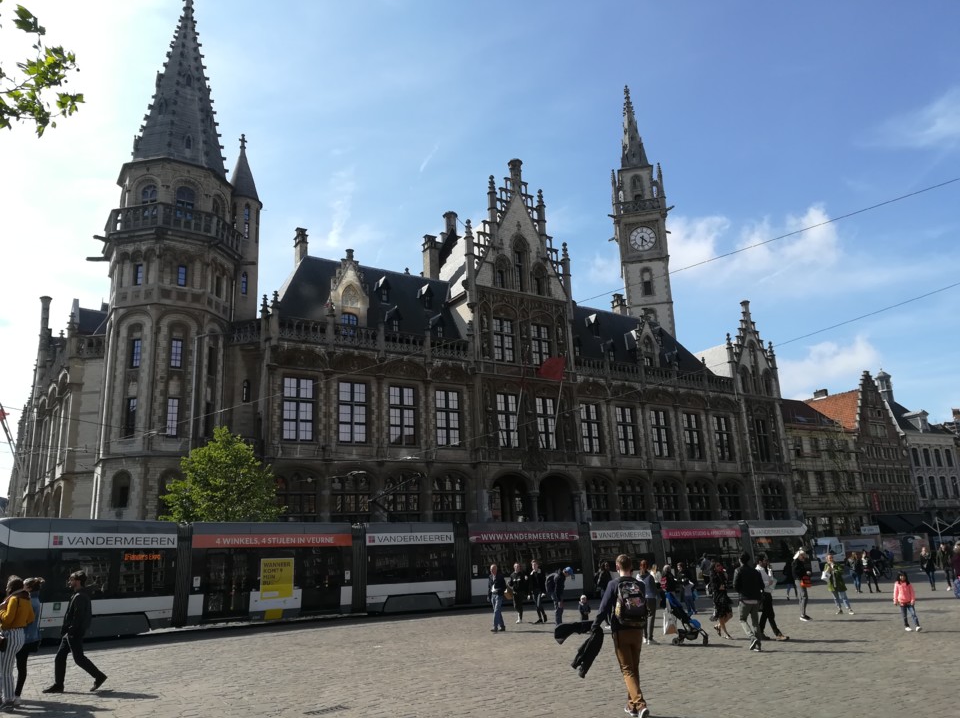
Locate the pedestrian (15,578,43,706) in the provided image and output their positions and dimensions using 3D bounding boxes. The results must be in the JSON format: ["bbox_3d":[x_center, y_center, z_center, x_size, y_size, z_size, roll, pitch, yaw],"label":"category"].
[{"bbox_3d":[-6.686,4.173,10.725,0.450,1.720,0.460,-4,-15,5],"label":"pedestrian"}]

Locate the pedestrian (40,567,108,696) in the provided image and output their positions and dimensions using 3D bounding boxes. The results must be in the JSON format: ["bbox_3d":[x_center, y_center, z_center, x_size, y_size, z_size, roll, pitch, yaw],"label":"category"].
[{"bbox_3d":[-6.203,4.206,11.173,0.820,1.770,0.520,-2,-15,-1],"label":"pedestrian"}]

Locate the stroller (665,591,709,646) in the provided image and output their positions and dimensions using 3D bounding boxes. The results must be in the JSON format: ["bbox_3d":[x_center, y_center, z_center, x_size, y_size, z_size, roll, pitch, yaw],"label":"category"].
[{"bbox_3d":[4.247,5.329,14.836,0.820,1.040,0.450,-10,-17,24],"label":"stroller"}]

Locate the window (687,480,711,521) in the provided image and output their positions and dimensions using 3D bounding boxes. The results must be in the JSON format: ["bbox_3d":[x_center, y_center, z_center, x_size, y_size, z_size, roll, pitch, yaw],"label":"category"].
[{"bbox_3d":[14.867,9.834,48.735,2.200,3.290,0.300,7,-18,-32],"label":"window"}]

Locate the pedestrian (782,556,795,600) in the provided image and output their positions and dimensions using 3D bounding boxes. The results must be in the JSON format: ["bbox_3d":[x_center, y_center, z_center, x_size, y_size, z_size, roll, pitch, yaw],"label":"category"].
[{"bbox_3d":[12.202,8.627,28.474,0.450,1.647,0.450,-5,-15,8],"label":"pedestrian"}]

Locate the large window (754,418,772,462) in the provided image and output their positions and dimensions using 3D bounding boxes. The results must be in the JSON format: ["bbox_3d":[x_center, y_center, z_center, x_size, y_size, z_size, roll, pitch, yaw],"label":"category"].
[{"bbox_3d":[25.457,7.367,64.518,1.647,3.830,0.300,7,-18,-34],"label":"large window"}]

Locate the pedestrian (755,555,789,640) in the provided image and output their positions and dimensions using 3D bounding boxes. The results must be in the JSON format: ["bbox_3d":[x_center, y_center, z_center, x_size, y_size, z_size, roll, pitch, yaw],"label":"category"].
[{"bbox_3d":[6.085,4.970,15.129,0.660,1.750,0.500,-7,-16,16],"label":"pedestrian"}]

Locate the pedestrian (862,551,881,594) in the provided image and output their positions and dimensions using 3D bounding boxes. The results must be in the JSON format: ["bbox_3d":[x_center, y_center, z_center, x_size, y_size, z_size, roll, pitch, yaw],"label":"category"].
[{"bbox_3d":[15.892,8.657,29.329,0.500,1.640,0.400,-4,-15,6],"label":"pedestrian"}]

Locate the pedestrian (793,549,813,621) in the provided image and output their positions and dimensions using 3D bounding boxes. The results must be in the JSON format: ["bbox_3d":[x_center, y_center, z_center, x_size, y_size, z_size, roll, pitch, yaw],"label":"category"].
[{"bbox_3d":[8.252,5.755,18.452,0.500,1.762,0.460,-11,-17,30],"label":"pedestrian"}]

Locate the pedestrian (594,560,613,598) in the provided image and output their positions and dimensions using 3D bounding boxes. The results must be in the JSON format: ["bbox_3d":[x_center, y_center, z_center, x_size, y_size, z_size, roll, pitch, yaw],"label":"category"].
[{"bbox_3d":[3.230,6.204,18.987,0.500,1.680,0.400,5,-17,-26],"label":"pedestrian"}]

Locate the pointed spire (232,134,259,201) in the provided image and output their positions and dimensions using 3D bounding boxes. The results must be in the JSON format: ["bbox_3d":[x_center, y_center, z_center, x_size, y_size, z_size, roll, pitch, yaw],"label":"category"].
[{"bbox_3d":[-15.329,-12.429,46.553,2.100,4.601,2.100,7,-18,-34],"label":"pointed spire"}]

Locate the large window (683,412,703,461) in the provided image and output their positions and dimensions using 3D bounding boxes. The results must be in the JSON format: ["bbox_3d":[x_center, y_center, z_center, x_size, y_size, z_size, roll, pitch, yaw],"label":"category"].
[{"bbox_3d":[14.738,5.341,50.018,1.550,3.402,0.300,7,-18,-32],"label":"large window"}]

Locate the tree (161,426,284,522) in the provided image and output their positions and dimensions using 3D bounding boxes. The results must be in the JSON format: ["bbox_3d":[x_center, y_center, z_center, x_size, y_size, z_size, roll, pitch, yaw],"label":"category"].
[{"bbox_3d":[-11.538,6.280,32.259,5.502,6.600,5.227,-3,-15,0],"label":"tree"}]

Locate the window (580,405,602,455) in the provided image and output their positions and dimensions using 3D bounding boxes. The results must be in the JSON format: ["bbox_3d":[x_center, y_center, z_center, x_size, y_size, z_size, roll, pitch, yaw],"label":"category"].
[{"bbox_3d":[8.068,5.035,52.261,1.700,3.720,0.300,7,-18,-31],"label":"window"}]

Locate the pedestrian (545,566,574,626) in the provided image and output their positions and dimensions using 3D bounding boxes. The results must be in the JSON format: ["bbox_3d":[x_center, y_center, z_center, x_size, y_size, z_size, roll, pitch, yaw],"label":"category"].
[{"bbox_3d":[2.177,6.514,19.709,0.800,1.600,0.520,-4,-15,5],"label":"pedestrian"}]

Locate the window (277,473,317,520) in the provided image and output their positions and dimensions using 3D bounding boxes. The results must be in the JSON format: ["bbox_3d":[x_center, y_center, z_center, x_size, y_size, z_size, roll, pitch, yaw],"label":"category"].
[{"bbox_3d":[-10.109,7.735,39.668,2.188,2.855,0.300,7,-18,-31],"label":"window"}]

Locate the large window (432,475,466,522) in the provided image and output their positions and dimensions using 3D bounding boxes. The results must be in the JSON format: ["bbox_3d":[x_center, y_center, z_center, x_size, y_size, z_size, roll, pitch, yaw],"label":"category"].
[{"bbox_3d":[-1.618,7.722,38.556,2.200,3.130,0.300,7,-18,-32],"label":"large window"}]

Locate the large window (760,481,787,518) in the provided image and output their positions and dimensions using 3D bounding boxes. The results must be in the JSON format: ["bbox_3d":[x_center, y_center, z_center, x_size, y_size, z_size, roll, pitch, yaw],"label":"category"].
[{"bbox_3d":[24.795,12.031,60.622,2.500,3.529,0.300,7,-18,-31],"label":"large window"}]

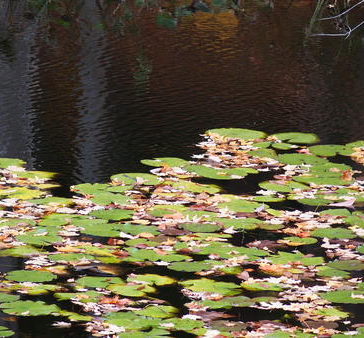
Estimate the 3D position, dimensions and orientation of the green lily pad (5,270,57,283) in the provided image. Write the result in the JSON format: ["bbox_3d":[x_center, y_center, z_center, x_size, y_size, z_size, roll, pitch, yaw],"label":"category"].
[{"bbox_3d":[-0.523,0.373,13.558,0.181,0.014,0.180,0,12,0],"label":"green lily pad"}]

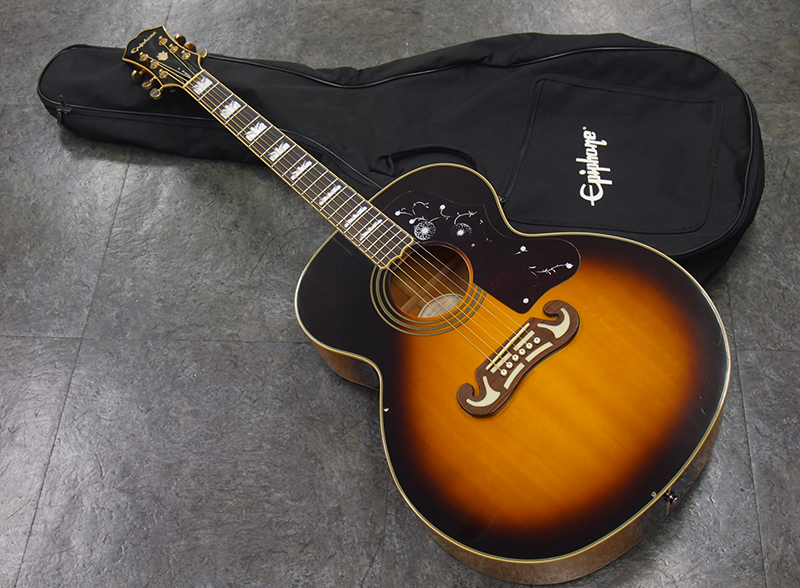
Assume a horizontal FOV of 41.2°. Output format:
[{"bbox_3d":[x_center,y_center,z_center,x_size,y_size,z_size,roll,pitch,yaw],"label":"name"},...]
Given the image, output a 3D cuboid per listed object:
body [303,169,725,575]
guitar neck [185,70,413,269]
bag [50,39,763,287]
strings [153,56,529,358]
[{"bbox_3d":[0.127,0.078,1.338,0.430,0.123,0.531,-44,62,-10],"label":"body"},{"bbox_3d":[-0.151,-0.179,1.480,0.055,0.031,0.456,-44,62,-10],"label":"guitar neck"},{"bbox_3d":[-0.024,-0.277,1.642,1.147,0.105,0.475,6,57,8],"label":"bag"},{"bbox_3d":[-0.113,-0.148,1.443,0.056,0.019,0.740,-44,62,-10],"label":"strings"}]

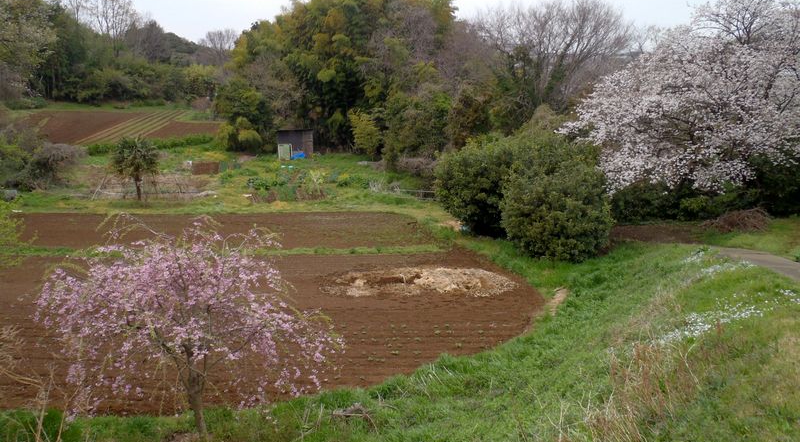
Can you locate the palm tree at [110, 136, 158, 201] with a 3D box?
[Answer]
[{"bbox_3d":[-13.745,-2.679,33.108,2.400,3.380,2.400,-6,15,-22],"label":"palm tree"}]

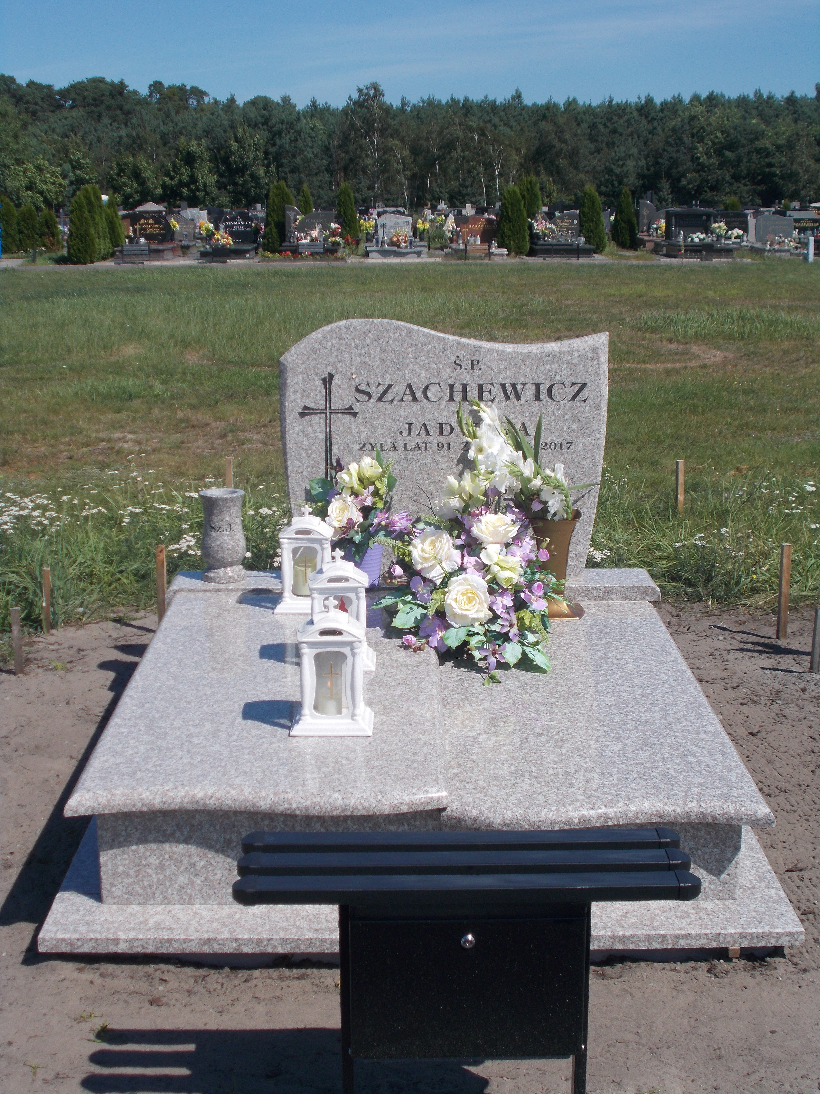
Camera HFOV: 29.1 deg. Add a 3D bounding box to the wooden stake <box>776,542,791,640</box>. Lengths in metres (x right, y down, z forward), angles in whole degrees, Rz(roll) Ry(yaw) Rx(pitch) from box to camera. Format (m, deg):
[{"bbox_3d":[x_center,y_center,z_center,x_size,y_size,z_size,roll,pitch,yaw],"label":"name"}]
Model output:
[{"bbox_3d":[1.331,0.157,5.620,0.033,0.350,0.033,0,13,0],"label":"wooden stake"}]

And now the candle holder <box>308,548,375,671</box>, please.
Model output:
[{"bbox_3d":[-0.180,0.144,3.945,0.186,0.291,0.163,0,13,0],"label":"candle holder"}]

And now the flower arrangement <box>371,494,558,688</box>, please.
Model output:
[{"bbox_3d":[0.131,0.088,3.874,0.435,0.355,0.420,0,14,0],"label":"flower arrangement"}]

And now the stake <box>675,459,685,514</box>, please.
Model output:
[{"bbox_3d":[1.264,-0.282,7.397,0.037,0.254,0.037,0,13,0],"label":"stake"}]

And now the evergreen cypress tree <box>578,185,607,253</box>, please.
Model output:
[{"bbox_3d":[4.340,-7.778,37.500,0.670,1.580,0.670,0,13,0],"label":"evergreen cypress tree"}]

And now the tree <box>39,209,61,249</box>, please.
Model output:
[{"bbox_3d":[-8.663,-7.635,38.000,0.540,1.040,0.540,0,13,0],"label":"tree"}]

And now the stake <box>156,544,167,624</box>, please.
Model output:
[{"bbox_3d":[-0.900,0.156,5.720,0.033,0.335,0.033,0,13,0],"label":"stake"}]

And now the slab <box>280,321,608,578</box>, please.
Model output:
[{"bbox_3d":[0.099,-0.282,4.605,0.935,0.761,0.082,0,13,0],"label":"slab"}]

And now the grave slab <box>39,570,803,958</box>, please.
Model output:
[{"bbox_3d":[0.017,0.447,3.978,1.550,0.369,1.782,0,13,0],"label":"grave slab"}]

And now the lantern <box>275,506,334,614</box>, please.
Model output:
[{"bbox_3d":[-0.315,0.040,4.760,0.187,0.315,0.135,0,13,0],"label":"lantern"}]

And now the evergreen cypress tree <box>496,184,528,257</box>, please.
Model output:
[{"bbox_3d":[2.496,-7.923,38.300,0.787,1.664,0.787,0,14,0],"label":"evergreen cypress tree"}]

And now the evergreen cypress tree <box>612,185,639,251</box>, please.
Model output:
[{"bbox_3d":[5.169,-7.923,38.000,0.600,1.530,0.600,0,13,0],"label":"evergreen cypress tree"}]

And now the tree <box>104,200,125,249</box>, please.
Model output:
[{"bbox_3d":[-7.486,-8.221,40.000,0.541,1.336,0.541,0,14,0],"label":"tree"}]

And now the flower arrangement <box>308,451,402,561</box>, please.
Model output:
[{"bbox_3d":[-0.148,-0.109,4.271,0.250,0.275,0.220,0,14,0],"label":"flower arrangement"}]

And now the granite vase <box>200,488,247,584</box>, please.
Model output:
[{"bbox_3d":[-0.523,-0.032,4.416,0.128,0.250,0.128,0,14,0],"label":"granite vase"}]

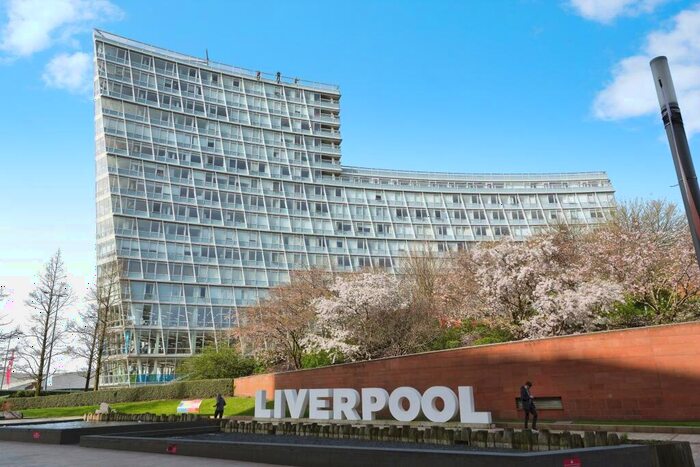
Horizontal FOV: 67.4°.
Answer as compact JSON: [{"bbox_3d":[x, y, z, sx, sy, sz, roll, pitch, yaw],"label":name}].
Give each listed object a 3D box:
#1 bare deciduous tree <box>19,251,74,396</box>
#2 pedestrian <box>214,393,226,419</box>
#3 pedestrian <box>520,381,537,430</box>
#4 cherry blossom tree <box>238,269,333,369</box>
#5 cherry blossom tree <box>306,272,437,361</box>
[{"bbox_3d":[-28.275,8.398,49.000,5.000,13.000,5.000,-1,-17,0],"label":"bare deciduous tree"},{"bbox_3d":[-8.046,10.850,32.500,0.500,1.700,0.550,-11,-20,28],"label":"pedestrian"},{"bbox_3d":[6.867,6.636,20.200,0.600,1.720,0.500,-9,-19,23],"label":"pedestrian"},{"bbox_3d":[-4.483,5.908,36.500,6.100,6.800,5.800,-1,-17,0],"label":"cherry blossom tree"},{"bbox_3d":[1.392,5.374,34.000,7.800,5.700,6.600,-1,-17,0],"label":"cherry blossom tree"}]

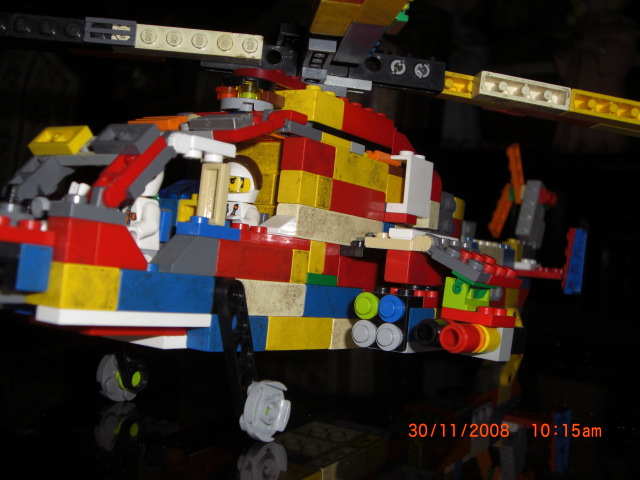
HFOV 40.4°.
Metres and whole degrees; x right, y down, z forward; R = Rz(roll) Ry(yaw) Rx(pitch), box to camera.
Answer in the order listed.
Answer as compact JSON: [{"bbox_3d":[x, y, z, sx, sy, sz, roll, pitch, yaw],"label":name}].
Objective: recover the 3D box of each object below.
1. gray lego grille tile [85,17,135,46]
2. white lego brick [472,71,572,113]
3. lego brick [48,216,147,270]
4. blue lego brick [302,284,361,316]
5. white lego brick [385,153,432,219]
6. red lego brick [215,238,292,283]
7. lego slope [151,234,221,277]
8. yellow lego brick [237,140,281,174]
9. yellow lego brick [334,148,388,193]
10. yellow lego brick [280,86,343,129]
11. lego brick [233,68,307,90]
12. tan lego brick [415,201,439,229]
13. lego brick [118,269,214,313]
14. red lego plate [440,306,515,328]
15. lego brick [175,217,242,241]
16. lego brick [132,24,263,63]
[{"bbox_3d":[-0.066,-0.065,0.273,0.016,0.008,0.003,5,-2,0],"label":"gray lego grille tile"},{"bbox_3d":[0.068,-0.049,0.297,0.032,0.008,0.011,9,-7,-9],"label":"white lego brick"},{"bbox_3d":[-0.050,0.001,0.196,0.008,0.010,0.024,4,-3,35],"label":"lego brick"},{"bbox_3d":[-0.001,0.018,0.271,0.013,0.010,0.032,5,-2,35],"label":"blue lego brick"},{"bbox_3d":[0.030,-0.018,0.294,0.008,0.021,0.016,4,-3,35],"label":"white lego brick"},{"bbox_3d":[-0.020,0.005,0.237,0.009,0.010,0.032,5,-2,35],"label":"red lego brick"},{"bbox_3d":[-0.034,0.004,0.219,0.008,0.010,0.016,4,-3,35],"label":"lego slope"},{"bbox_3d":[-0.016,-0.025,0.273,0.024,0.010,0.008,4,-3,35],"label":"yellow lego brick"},{"bbox_3d":[0.010,-0.022,0.279,0.008,0.010,0.032,4,-3,35],"label":"yellow lego brick"},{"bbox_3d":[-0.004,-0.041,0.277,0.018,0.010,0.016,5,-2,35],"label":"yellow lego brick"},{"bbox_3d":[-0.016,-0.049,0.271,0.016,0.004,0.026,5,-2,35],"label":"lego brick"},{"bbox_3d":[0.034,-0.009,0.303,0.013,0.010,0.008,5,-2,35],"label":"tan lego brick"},{"bbox_3d":[-0.042,0.012,0.212,0.014,0.010,0.032,5,-2,35],"label":"lego brick"},{"bbox_3d":[0.046,0.023,0.257,0.016,0.004,0.016,5,-2,35],"label":"red lego plate"},{"bbox_3d":[-0.029,-0.003,0.226,0.008,0.005,0.016,4,-3,35],"label":"lego brick"},{"bbox_3d":[-0.043,-0.064,0.281,0.048,0.008,0.011,4,0,-6],"label":"lego brick"}]

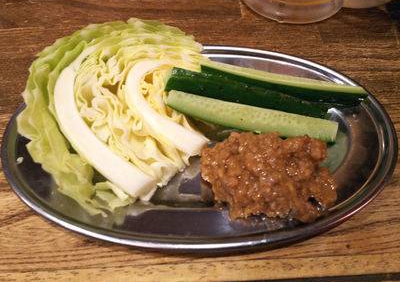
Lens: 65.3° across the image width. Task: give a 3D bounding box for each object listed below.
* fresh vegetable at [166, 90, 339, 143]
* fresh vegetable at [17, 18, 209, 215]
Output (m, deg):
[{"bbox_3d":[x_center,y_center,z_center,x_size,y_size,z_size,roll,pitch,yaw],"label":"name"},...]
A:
[{"bbox_3d":[0.029,-0.016,0.191,0.101,0.015,0.016,12,51,10],"label":"fresh vegetable"},{"bbox_3d":[-0.044,-0.024,0.173,0.100,0.052,0.096,37,59,27],"label":"fresh vegetable"}]

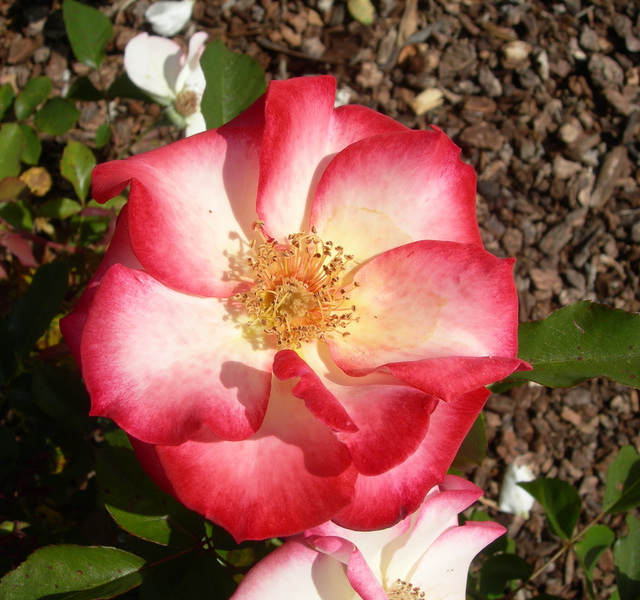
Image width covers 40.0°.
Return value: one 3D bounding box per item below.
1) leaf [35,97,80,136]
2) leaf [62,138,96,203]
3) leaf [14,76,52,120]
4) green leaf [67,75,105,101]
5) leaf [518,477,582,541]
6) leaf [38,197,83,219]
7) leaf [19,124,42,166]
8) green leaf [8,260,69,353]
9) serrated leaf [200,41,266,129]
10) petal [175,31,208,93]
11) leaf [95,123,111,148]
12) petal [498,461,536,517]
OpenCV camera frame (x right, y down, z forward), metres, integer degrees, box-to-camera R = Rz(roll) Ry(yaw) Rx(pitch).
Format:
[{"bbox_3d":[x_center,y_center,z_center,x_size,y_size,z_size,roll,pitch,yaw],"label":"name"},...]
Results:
[{"bbox_3d":[-0.176,-0.123,0.591,0.030,0.005,0.026,-13,70,-5],"label":"leaf"},{"bbox_3d":[-0.171,-0.091,0.620,0.025,0.010,0.051,-13,71,-5],"label":"leaf"},{"bbox_3d":[-0.193,-0.135,0.591,0.019,0.005,0.035,26,72,9],"label":"leaf"},{"bbox_3d":[-0.155,-0.139,0.581,0.025,0.004,0.018,-13,70,-5],"label":"green leaf"},{"bbox_3d":[0.152,0.138,0.580,0.028,0.014,0.047,-40,68,-2],"label":"leaf"},{"bbox_3d":[-0.189,-0.067,0.640,0.032,0.007,0.017,-8,70,-3],"label":"leaf"},{"bbox_3d":[-0.198,-0.107,0.601,0.017,0.004,0.036,-25,72,-9],"label":"leaf"},{"bbox_3d":[-0.167,0.004,0.520,0.025,0.010,0.060,22,72,8],"label":"green leaf"},{"bbox_3d":[-0.050,-0.108,0.461,0.043,0.006,0.062,-2,73,-7],"label":"serrated leaf"},{"bbox_3d":[-0.072,-0.135,0.501,0.016,0.008,0.040,11,77,27],"label":"petal"},{"bbox_3d":[-0.164,-0.124,0.660,0.011,0.005,0.021,15,71,5],"label":"leaf"},{"bbox_3d":[0.157,0.150,0.700,0.030,0.012,0.041,0,70,0],"label":"petal"}]

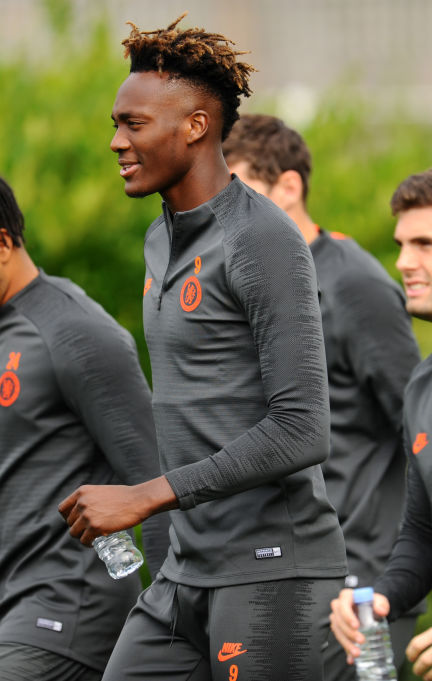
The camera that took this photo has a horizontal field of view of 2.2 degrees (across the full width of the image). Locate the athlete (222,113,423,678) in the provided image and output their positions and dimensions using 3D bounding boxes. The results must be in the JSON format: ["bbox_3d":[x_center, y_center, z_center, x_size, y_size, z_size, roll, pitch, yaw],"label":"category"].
[{"bbox_3d":[0.195,0.520,20.300,0.500,1.860,0.570,0,-1,-35],"label":"athlete"}]

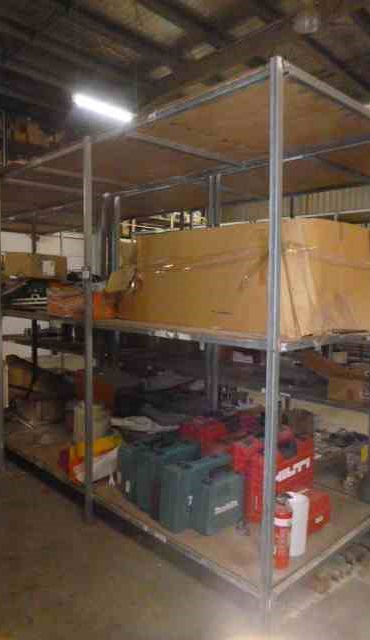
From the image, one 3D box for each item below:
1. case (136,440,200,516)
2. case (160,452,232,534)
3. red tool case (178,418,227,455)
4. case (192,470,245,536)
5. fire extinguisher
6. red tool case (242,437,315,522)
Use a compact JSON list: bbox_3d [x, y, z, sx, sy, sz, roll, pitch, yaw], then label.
[{"bbox_3d":[-0.080,0.941,2.798,0.410,0.345,0.140,-3,6,-43],"label":"case"},{"bbox_3d":[0.071,0.954,2.647,0.430,0.345,0.130,-3,6,-41],"label":"case"},{"bbox_3d":[0.148,0.907,3.320,0.400,0.350,0.130,-3,6,-43],"label":"red tool case"},{"bbox_3d":[0.197,0.984,2.574,0.290,0.300,0.110,-3,6,-40],"label":"case"},{"bbox_3d":[0.457,0.992,2.166,0.080,0.350,0.085,2,4,12],"label":"fire extinguisher"},{"bbox_3d":[0.559,0.911,2.732,0.130,0.430,0.480,5,6,43],"label":"red tool case"}]

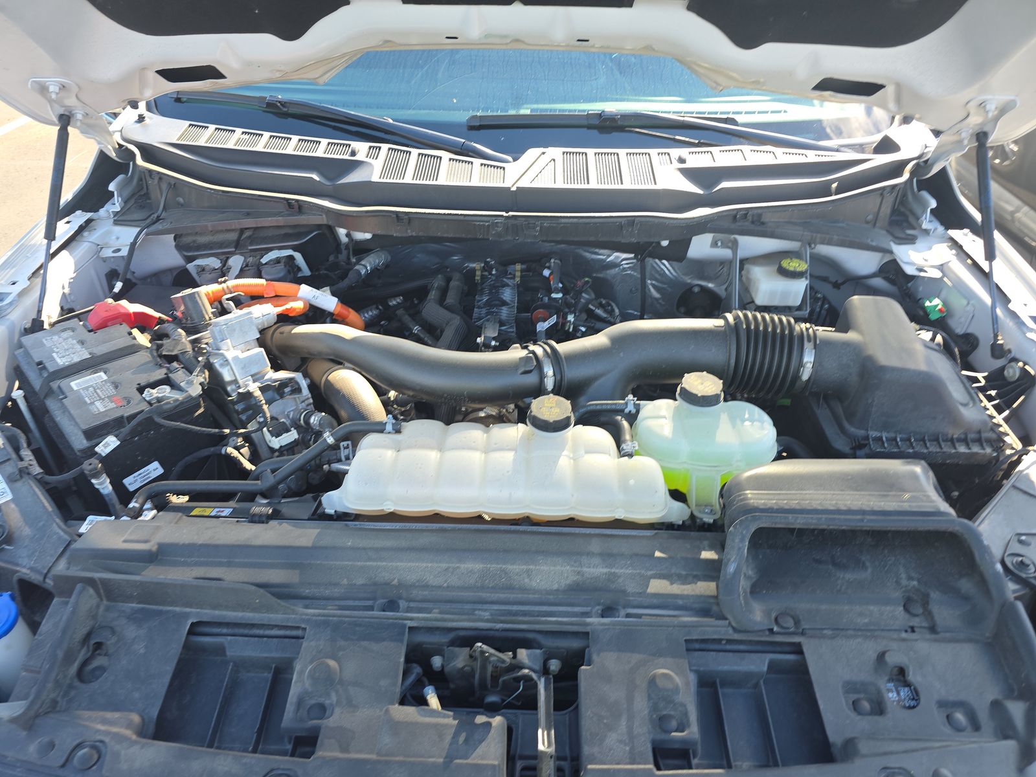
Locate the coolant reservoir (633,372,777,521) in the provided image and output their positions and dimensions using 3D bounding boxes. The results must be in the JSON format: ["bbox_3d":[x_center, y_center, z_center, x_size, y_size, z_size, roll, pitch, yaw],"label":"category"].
[{"bbox_3d":[0.271,0.078,1.013,0.200,0.195,0.150,1,33,0],"label":"coolant reservoir"}]

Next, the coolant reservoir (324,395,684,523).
[{"bbox_3d":[-0.017,0.094,0.962,0.475,0.165,0.160,2,33,1],"label":"coolant reservoir"}]

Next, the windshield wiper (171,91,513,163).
[{"bbox_3d":[-0.384,-0.563,1.446,0.800,0.075,0.075,16,36,14],"label":"windshield wiper"}]

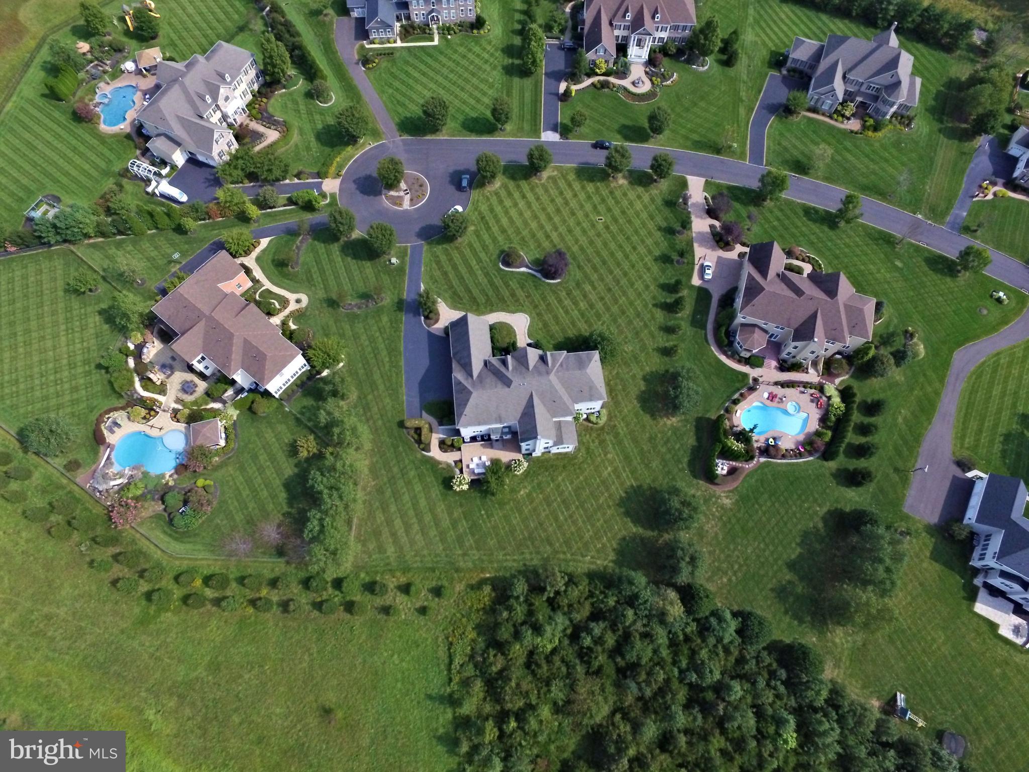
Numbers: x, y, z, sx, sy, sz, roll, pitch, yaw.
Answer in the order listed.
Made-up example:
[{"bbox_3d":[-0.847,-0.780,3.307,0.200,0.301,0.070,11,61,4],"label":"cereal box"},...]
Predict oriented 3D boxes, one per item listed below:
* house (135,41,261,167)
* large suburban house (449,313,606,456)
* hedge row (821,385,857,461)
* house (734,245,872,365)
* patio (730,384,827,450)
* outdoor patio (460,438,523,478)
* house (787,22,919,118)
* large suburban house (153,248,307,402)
[{"bbox_3d":[-76.992,-70.083,143.307,29.740,10.500,34.100,24,70,10],"label":"house"},{"bbox_3d":[2.581,-0.934,114.508,28.750,10.500,27.110,-5,68,-1],"label":"large suburban house"},{"bbox_3d":[62.990,7.309,114.676,2.000,3.000,15.400,24,70,10],"label":"hedge row"},{"bbox_3d":[58.659,-15.864,120.082,26.360,10.500,23.050,16,69,7],"label":"house"},{"bbox_3d":[52.299,5.810,116.566,18.000,1.000,13.200,9,68,4],"label":"patio"},{"bbox_3d":[-4.125,13.415,113.972,11.700,1.000,7.600,-5,68,-1],"label":"outdoor patio"},{"bbox_3d":[83.677,-77.865,145.057,31.690,10.500,21.270,19,69,8],"label":"house"},{"bbox_3d":[-56.748,-11.802,119.446,31.440,10.500,20.720,37,73,14],"label":"large suburban house"}]

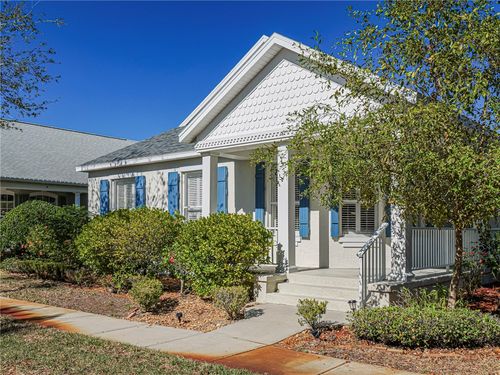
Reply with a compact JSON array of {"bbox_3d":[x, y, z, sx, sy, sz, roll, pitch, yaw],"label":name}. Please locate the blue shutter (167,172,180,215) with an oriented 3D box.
[{"bbox_3d":[-2.283,0.509,15.380,0.479,1.916,0.052,-4,-6,42],"label":"blue shutter"}]

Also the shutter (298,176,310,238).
[{"bbox_3d":[1.355,0.290,13.124,0.309,1.988,0.052,-4,-6,42],"label":"shutter"}]

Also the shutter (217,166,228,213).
[{"bbox_3d":[-0.823,0.403,14.070,0.443,1.916,0.052,-4,-6,42],"label":"shutter"}]

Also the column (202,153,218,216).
[{"bbox_3d":[-1.014,0.611,13.254,0.309,2.812,0.299,-4,-6,42],"label":"column"}]

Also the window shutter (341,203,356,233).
[{"bbox_3d":[2.418,0.744,12.731,0.448,0.711,0.052,-4,-6,42],"label":"window shutter"}]

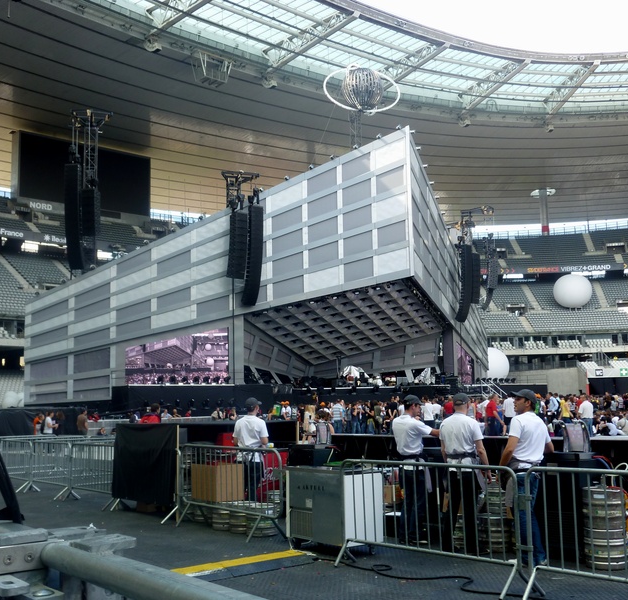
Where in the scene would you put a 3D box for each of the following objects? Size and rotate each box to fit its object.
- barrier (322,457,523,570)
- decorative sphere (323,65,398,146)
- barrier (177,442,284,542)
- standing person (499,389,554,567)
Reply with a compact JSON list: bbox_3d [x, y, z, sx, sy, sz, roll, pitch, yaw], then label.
[{"bbox_3d":[1.051,2.122,7.355,2.060,1.090,0.450,-9,-10,44],"label":"barrier"},{"bbox_3d":[4.351,-17.393,68.374,6.900,7.400,6.700,-2,-7,4],"label":"decorative sphere"},{"bbox_3d":[-1.153,2.537,10.236,0.550,1.110,2.430,5,-9,-39],"label":"barrier"},{"bbox_3d":[2.173,1.815,7.848,0.560,1.770,0.420,5,-10,-40],"label":"standing person"}]

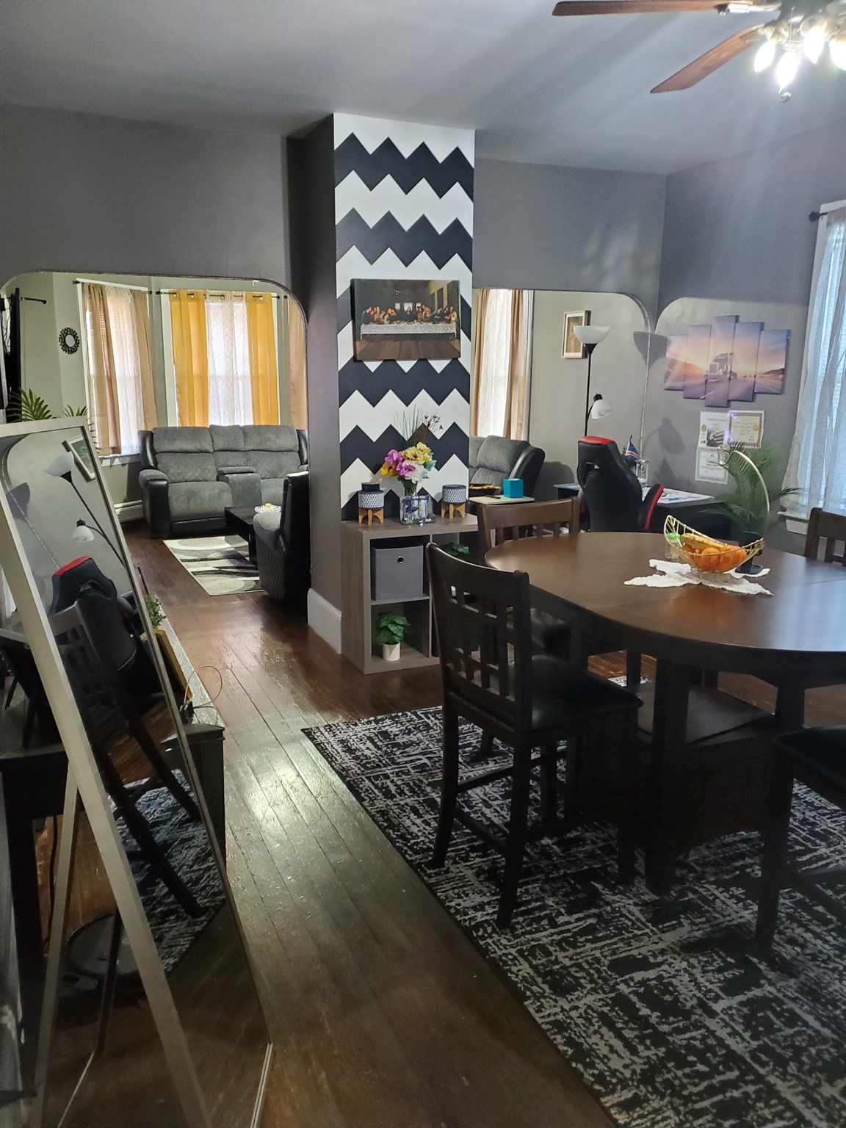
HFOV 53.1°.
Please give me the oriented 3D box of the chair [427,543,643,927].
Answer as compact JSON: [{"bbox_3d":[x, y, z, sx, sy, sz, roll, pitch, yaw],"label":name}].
[{"bbox_3d":[0.345,0.478,2.631,0.522,1.055,0.468,-7,15,-30],"label":"chair"}]

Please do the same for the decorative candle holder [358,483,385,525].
[{"bbox_3d":[-0.277,-0.326,4.541,0.137,0.209,0.137,1,13,0],"label":"decorative candle holder"}]

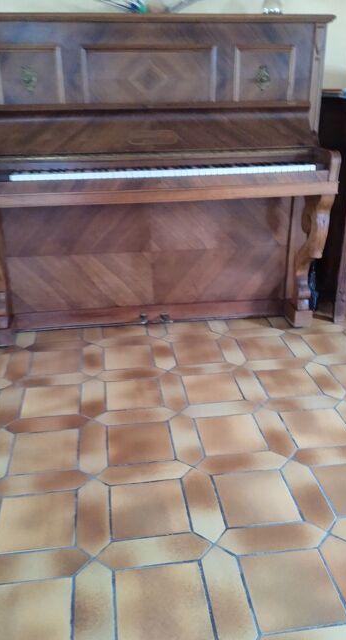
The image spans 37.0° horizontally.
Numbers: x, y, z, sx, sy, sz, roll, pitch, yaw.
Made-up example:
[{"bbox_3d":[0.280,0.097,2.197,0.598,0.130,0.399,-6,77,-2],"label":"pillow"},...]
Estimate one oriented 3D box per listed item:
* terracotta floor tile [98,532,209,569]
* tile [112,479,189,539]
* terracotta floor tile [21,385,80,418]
[{"bbox_3d":[-0.043,0.545,1.207,0.274,0.010,0.080,-3,23,-7],"label":"terracotta floor tile"},{"bbox_3d":[-0.063,0.501,1.367,0.195,0.012,0.195,-3,23,-7],"label":"tile"},{"bbox_3d":[-0.433,0.293,1.855,0.198,0.010,0.195,-3,24,-7],"label":"terracotta floor tile"}]

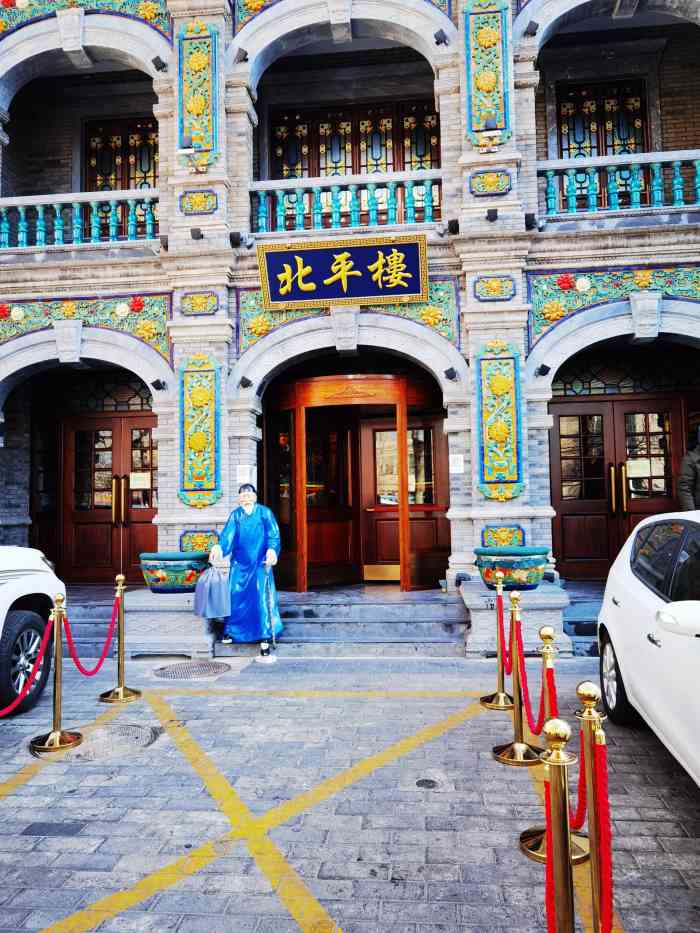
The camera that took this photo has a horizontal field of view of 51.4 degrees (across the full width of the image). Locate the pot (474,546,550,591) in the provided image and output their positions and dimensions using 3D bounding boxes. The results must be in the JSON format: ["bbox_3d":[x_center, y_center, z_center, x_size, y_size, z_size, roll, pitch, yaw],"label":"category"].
[{"bbox_3d":[1.620,1.013,7.265,0.761,0.400,0.761,-1,-4,6],"label":"pot"}]

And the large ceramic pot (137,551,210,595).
[{"bbox_3d":[-1.819,1.106,7.600,0.761,0.386,0.761,-1,-4,0],"label":"large ceramic pot"}]

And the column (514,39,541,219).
[{"bbox_3d":[2.099,-3.964,8.709,0.299,2.177,0.340,-1,-4,6],"label":"column"}]

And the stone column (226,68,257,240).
[{"bbox_3d":[-1.319,-3.812,9.086,0.330,2.043,0.418,-1,-4,6],"label":"stone column"}]

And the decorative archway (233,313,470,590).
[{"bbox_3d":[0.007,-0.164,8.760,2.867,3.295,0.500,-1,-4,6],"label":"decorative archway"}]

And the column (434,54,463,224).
[{"bbox_3d":[1.189,-3.873,8.841,0.317,2.085,0.418,-1,-4,6],"label":"column"}]

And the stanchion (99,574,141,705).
[{"bbox_3d":[-1.866,1.378,5.925,0.320,0.990,0.320,-1,-4,6],"label":"stanchion"}]

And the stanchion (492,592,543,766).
[{"bbox_3d":[1.006,1.252,4.402,0.320,0.990,0.320,-1,-4,6],"label":"stanchion"}]

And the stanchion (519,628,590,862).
[{"bbox_3d":[0.921,1.229,3.325,0.321,0.980,0.321,-1,-4,6],"label":"stanchion"}]

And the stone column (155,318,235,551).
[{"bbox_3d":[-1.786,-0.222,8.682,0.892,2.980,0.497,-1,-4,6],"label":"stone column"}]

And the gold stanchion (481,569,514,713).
[{"bbox_3d":[1.135,1.279,5.464,0.321,0.980,0.321,-1,-4,6],"label":"gold stanchion"}]

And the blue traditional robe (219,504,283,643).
[{"bbox_3d":[-0.941,1.011,6.880,0.607,1.265,0.420,-1,-4,4],"label":"blue traditional robe"}]

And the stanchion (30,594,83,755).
[{"bbox_3d":[-1.943,1.343,4.833,0.320,0.990,0.320,-1,-4,6],"label":"stanchion"}]

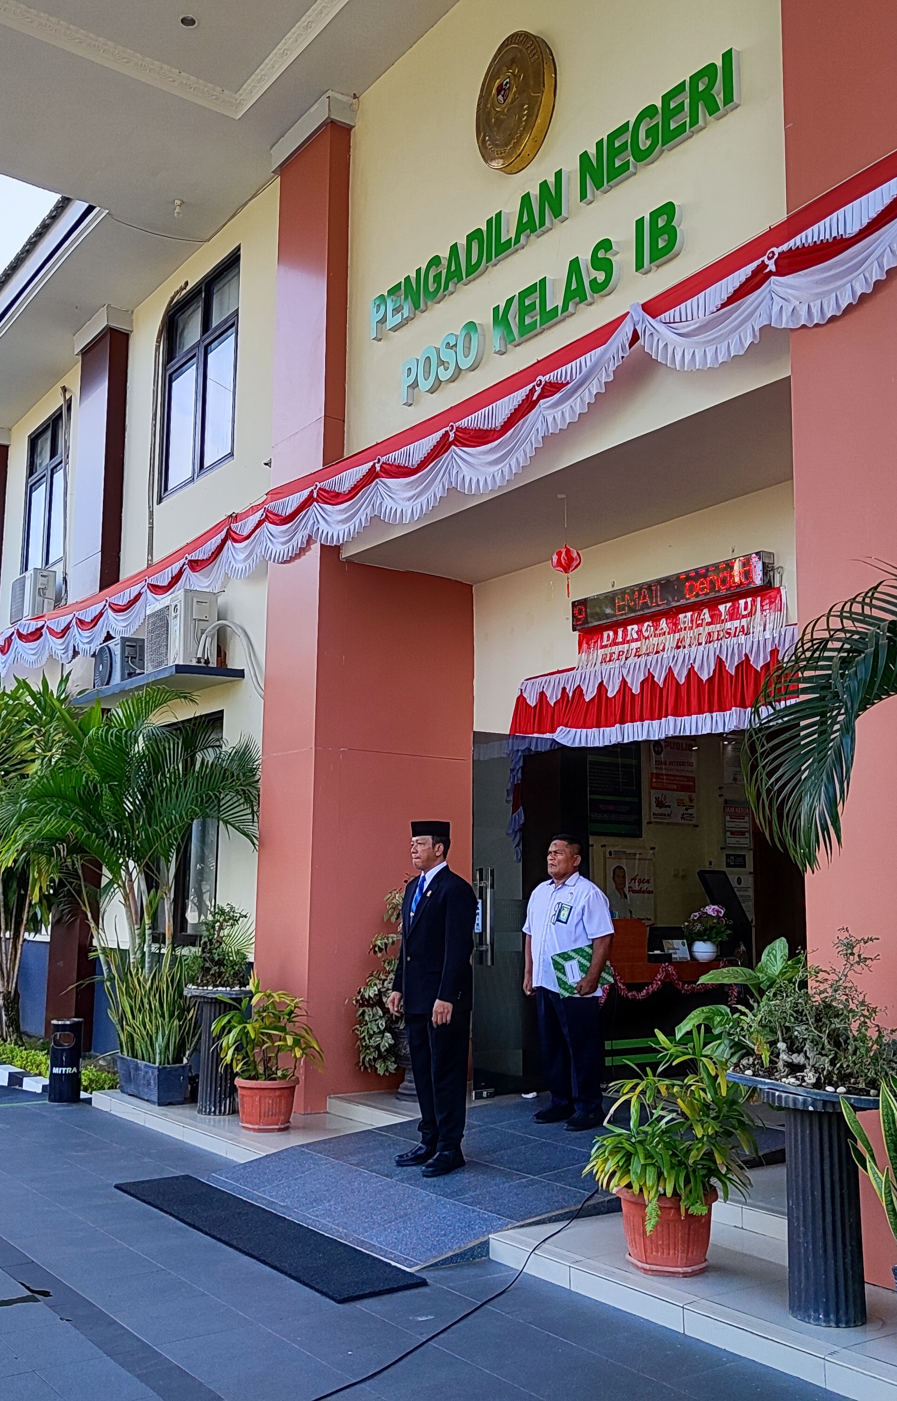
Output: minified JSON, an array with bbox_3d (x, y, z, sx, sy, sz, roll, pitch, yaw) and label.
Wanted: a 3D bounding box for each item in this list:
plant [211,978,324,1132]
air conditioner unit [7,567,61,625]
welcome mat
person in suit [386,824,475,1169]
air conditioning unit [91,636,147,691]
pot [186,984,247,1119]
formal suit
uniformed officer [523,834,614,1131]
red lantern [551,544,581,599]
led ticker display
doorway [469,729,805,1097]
[{"bbox_3d":[-1.130,2.226,7.843,0.630,0.899,0.630,1,-9,0],"label":"plant"},{"bbox_3d":[-4.618,-1.114,13.792,0.290,0.550,0.800,7,-11,-36],"label":"air conditioner unit"},{"bbox_3d":[-0.912,2.419,5.702,0.415,0.018,2.250,7,-11,-36],"label":"welcome mat"},{"bbox_3d":[-0.072,1.551,6.610,0.330,1.790,0.510,7,-11,-36],"label":"person in suit"},{"bbox_3d":[-2.857,-0.292,10.891,0.270,0.480,0.720,7,-11,-36],"label":"air conditioning unit"},{"bbox_3d":[-1.523,2.345,8.349,0.450,0.813,0.450,1,-9,0],"label":"pot"},{"bbox_3d":[-0.073,1.620,6.599,0.290,1.480,0.490,7,-11,-36],"label":"formal suit"},{"bbox_3d":[0.701,1.641,7.402,0.300,1.690,0.520,7,-11,-36],"label":"uniformed officer"},{"bbox_3d":[0.670,-0.736,7.035,0.175,0.300,0.175,1,-9,0],"label":"red lantern"},{"bbox_3d":[1.370,-0.654,7.816,0.100,0.210,1.630,7,-11,-36],"label":"led ticker display"},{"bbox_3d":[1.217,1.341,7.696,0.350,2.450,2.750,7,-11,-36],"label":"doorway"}]

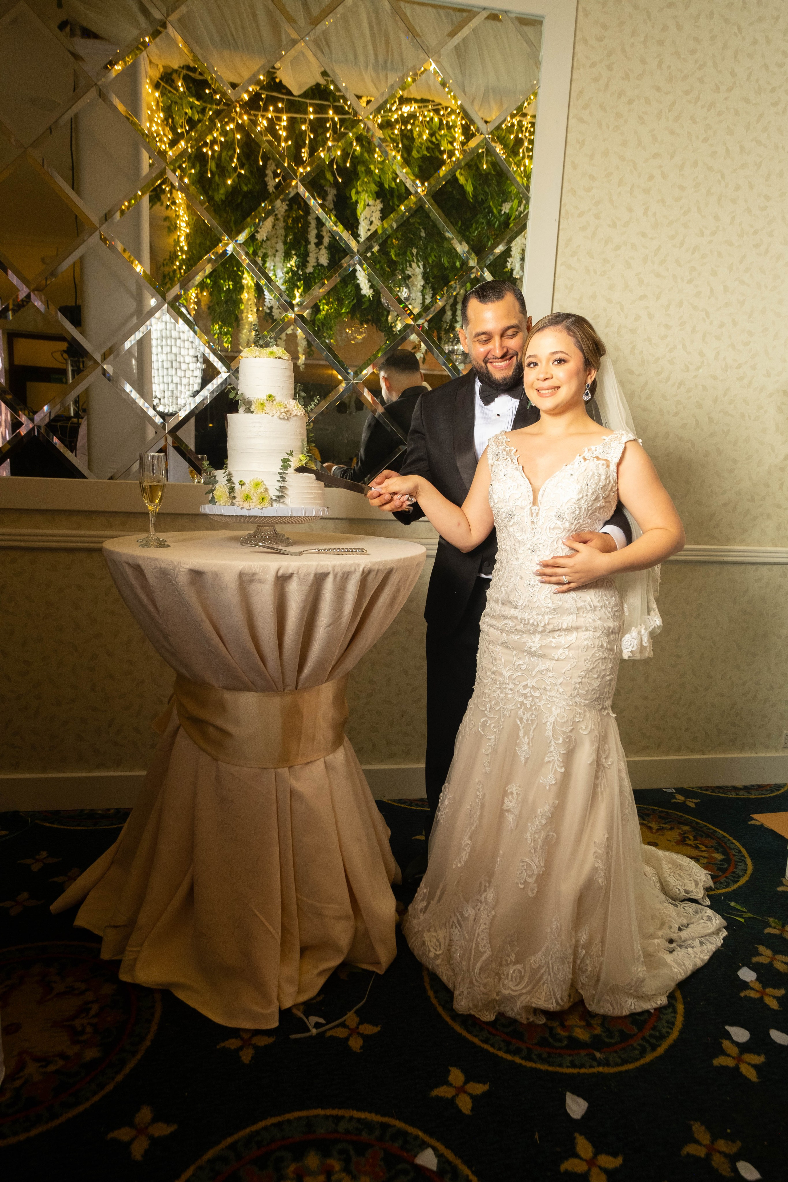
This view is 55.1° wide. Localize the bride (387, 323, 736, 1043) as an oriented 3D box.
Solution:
[{"bbox_3d":[0.484,0.143,1.975,0.862,1.642,0.862,7,12,26],"label":"bride"}]

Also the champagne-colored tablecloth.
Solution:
[{"bbox_3d":[-0.419,0.395,2.039,0.921,1.049,0.872,1,11,-10],"label":"champagne-colored tablecloth"}]

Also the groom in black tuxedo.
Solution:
[{"bbox_3d":[0.289,0.066,2.042,0.608,1.754,0.588,7,11,24],"label":"groom in black tuxedo"}]

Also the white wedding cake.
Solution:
[{"bbox_3d":[-0.333,-0.421,1.968,0.309,0.416,0.304,1,11,-10],"label":"white wedding cake"}]

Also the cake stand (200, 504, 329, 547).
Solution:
[{"bbox_3d":[-0.342,-0.177,2.013,0.343,0.098,0.343,1,11,-10],"label":"cake stand"}]

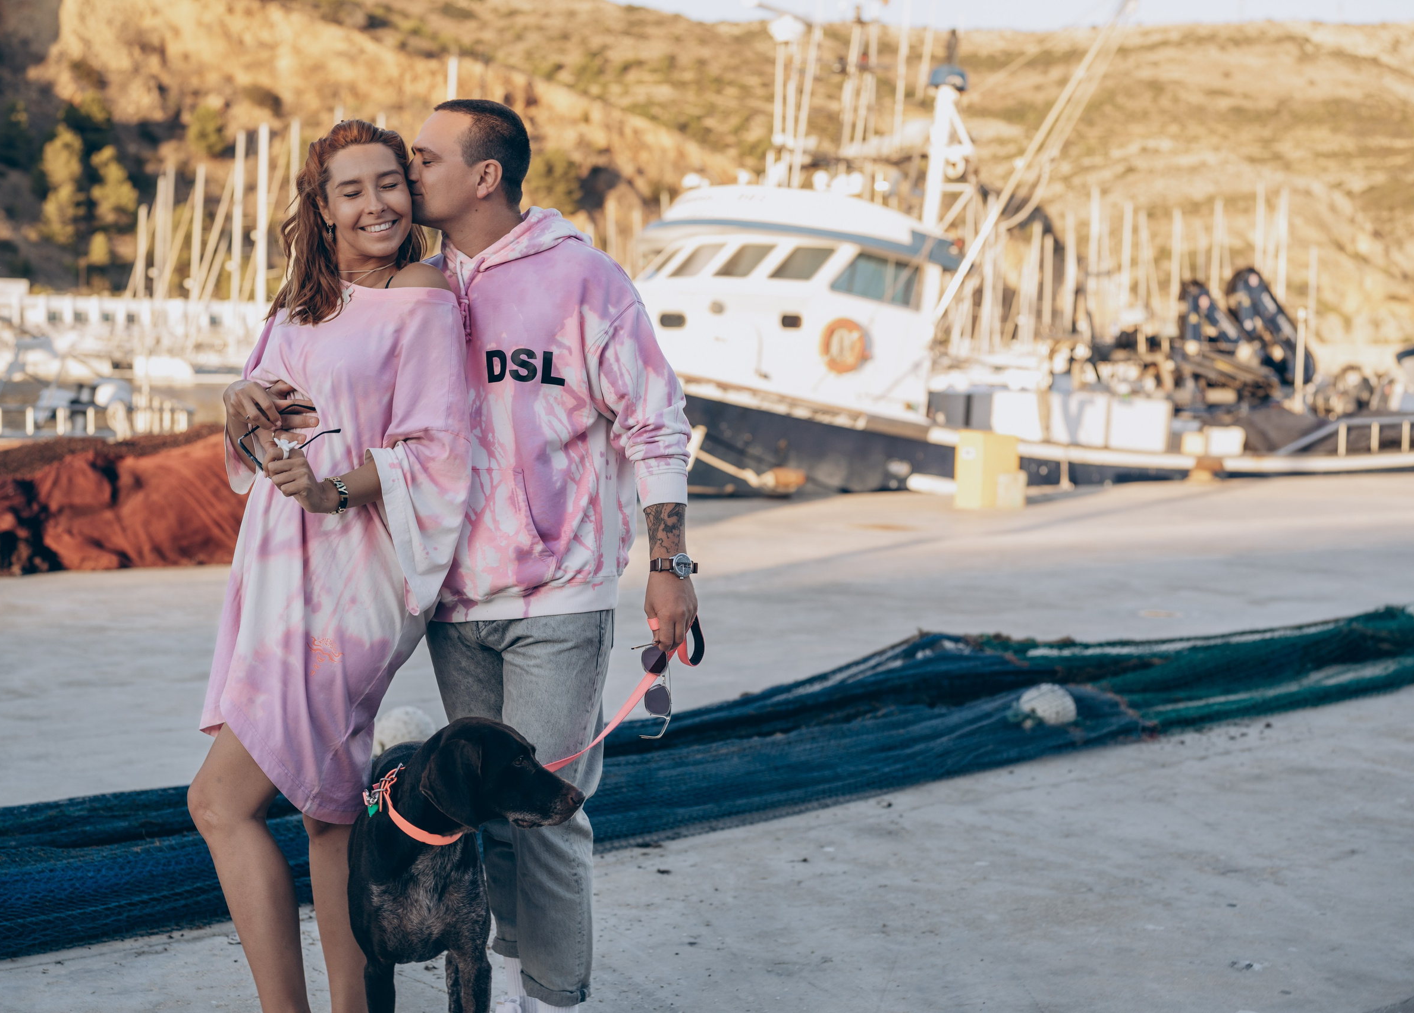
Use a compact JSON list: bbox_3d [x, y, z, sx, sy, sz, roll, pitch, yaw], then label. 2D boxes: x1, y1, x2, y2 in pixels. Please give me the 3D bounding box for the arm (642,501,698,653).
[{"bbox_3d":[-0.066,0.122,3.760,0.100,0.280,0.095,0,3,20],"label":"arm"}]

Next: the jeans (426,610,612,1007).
[{"bbox_3d":[-0.334,0.510,3.910,0.410,0.790,0.310,4,5,33],"label":"jeans"}]

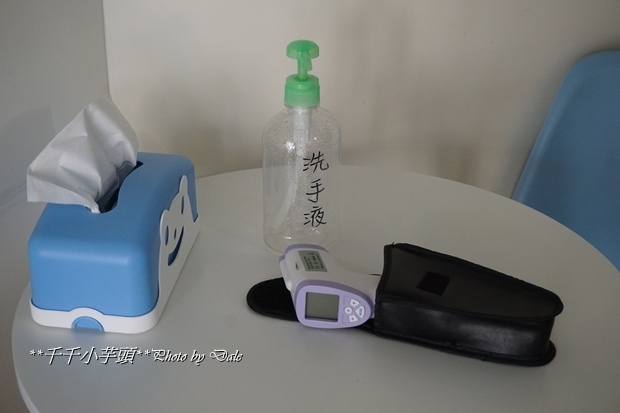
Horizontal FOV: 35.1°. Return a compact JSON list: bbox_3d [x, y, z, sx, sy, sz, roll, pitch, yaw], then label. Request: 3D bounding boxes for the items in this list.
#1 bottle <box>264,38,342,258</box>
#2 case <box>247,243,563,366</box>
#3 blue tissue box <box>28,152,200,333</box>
[{"bbox_3d":[-0.008,-0.065,1.029,0.082,0.218,0.082,1,27,0],"label":"bottle"},{"bbox_3d":[0.089,0.078,0.940,0.300,0.046,0.113,9,28,15],"label":"case"},{"bbox_3d":[-0.192,0.028,0.987,0.122,0.084,0.219,4,27,6],"label":"blue tissue box"}]

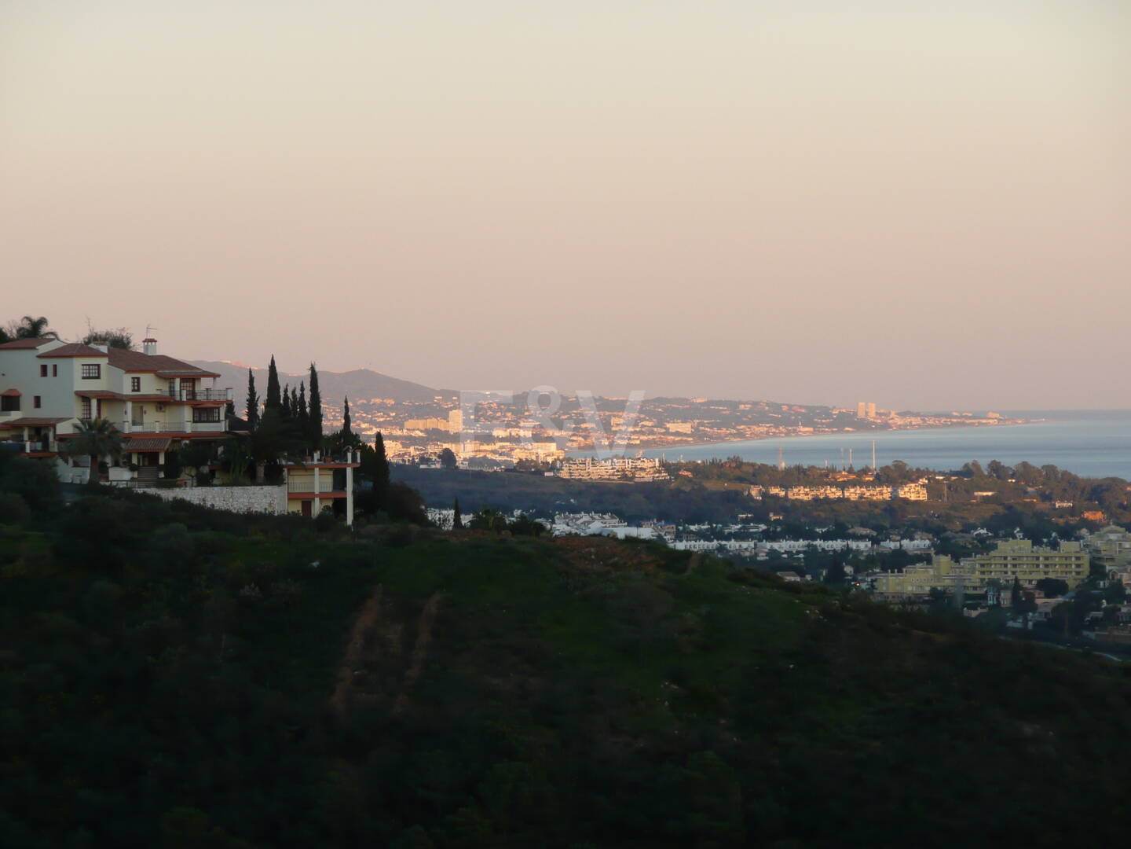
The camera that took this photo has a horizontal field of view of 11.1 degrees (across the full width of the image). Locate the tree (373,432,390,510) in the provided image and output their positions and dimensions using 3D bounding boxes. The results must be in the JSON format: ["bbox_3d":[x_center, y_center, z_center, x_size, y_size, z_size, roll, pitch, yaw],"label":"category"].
[{"bbox_3d":[-17.697,4.509,560.000,1.620,7.600,1.620,0,1,0],"label":"tree"}]

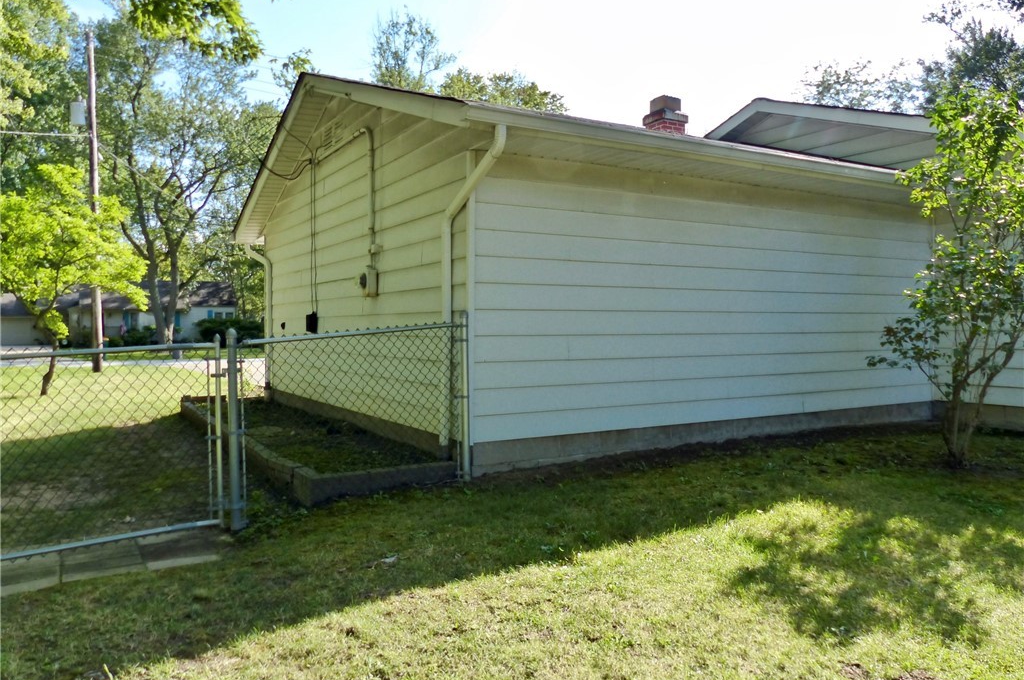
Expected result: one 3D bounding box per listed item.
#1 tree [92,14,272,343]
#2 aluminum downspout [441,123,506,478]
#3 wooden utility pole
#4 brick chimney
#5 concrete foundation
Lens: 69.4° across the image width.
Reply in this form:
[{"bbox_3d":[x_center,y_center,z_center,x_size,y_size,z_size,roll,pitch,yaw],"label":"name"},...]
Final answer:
[{"bbox_3d":[-19.251,-9.114,42.919,10.800,19.800,10.500,-1,1,-24],"label":"tree"},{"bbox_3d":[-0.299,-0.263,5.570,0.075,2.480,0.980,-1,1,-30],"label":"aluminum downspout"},{"bbox_3d":[-13.126,-4.382,23.256,0.310,10.750,0.310,-1,1,-30],"label":"wooden utility pole"},{"bbox_3d":[2.363,-3.382,11.466,0.480,0.670,0.470,-1,1,-30],"label":"brick chimney"},{"bbox_3d":[2.291,0.884,7.299,6.100,0.270,0.200,-1,1,-30],"label":"concrete foundation"}]

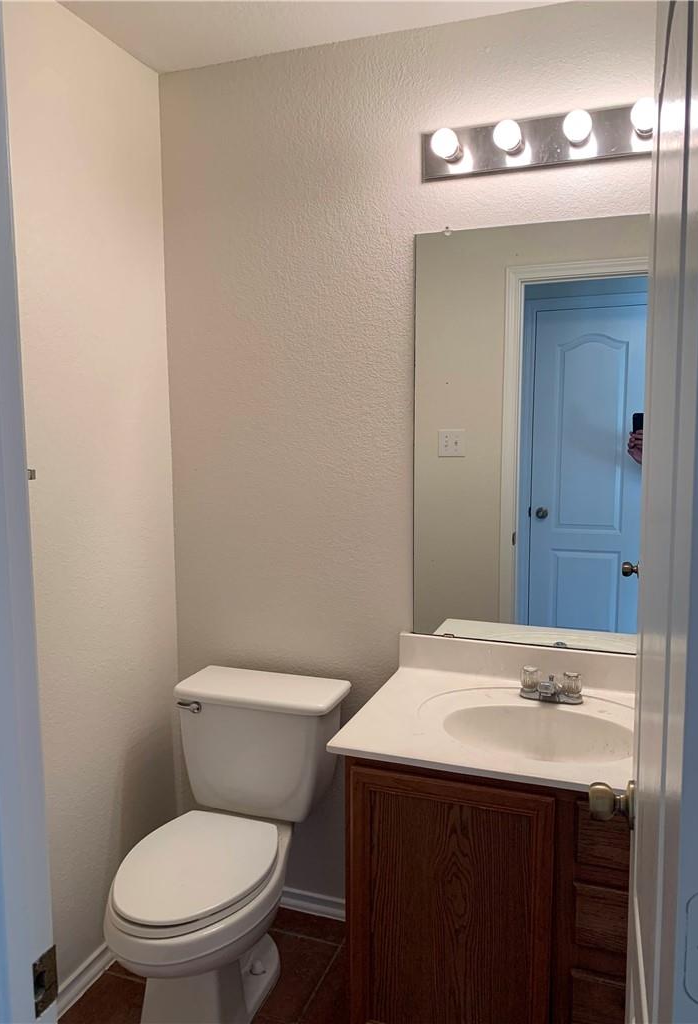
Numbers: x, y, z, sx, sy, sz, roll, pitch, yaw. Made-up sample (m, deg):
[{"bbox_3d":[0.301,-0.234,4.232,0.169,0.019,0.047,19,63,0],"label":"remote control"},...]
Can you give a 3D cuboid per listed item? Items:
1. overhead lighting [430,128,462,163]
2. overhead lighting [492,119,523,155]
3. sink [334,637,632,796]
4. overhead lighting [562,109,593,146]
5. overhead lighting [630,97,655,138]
[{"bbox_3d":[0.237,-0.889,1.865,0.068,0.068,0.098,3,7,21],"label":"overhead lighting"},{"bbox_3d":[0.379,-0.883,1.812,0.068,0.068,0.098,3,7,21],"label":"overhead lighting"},{"bbox_3d":[0.421,0.441,1.760,0.793,0.116,0.555,3,7,21],"label":"sink"},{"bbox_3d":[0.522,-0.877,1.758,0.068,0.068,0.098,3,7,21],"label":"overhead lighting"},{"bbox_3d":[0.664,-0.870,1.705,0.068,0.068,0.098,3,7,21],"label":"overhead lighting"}]

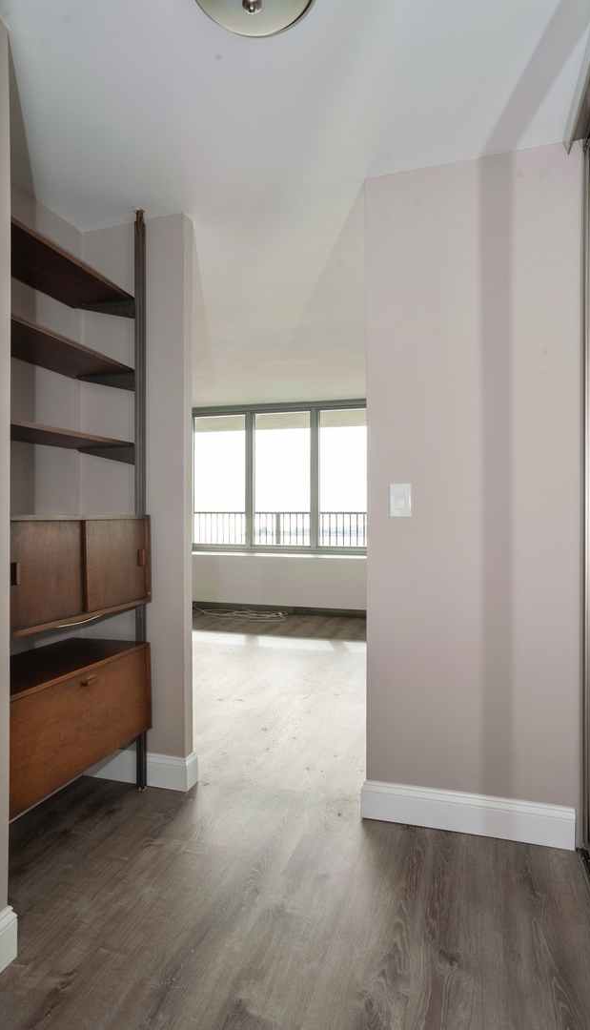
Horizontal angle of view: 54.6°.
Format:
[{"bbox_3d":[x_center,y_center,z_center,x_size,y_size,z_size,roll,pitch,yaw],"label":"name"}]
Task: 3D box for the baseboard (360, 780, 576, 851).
[{"bbox_3d":[0.609,1.078,2.070,0.737,0.139,0.015,0,0,17],"label":"baseboard"}]

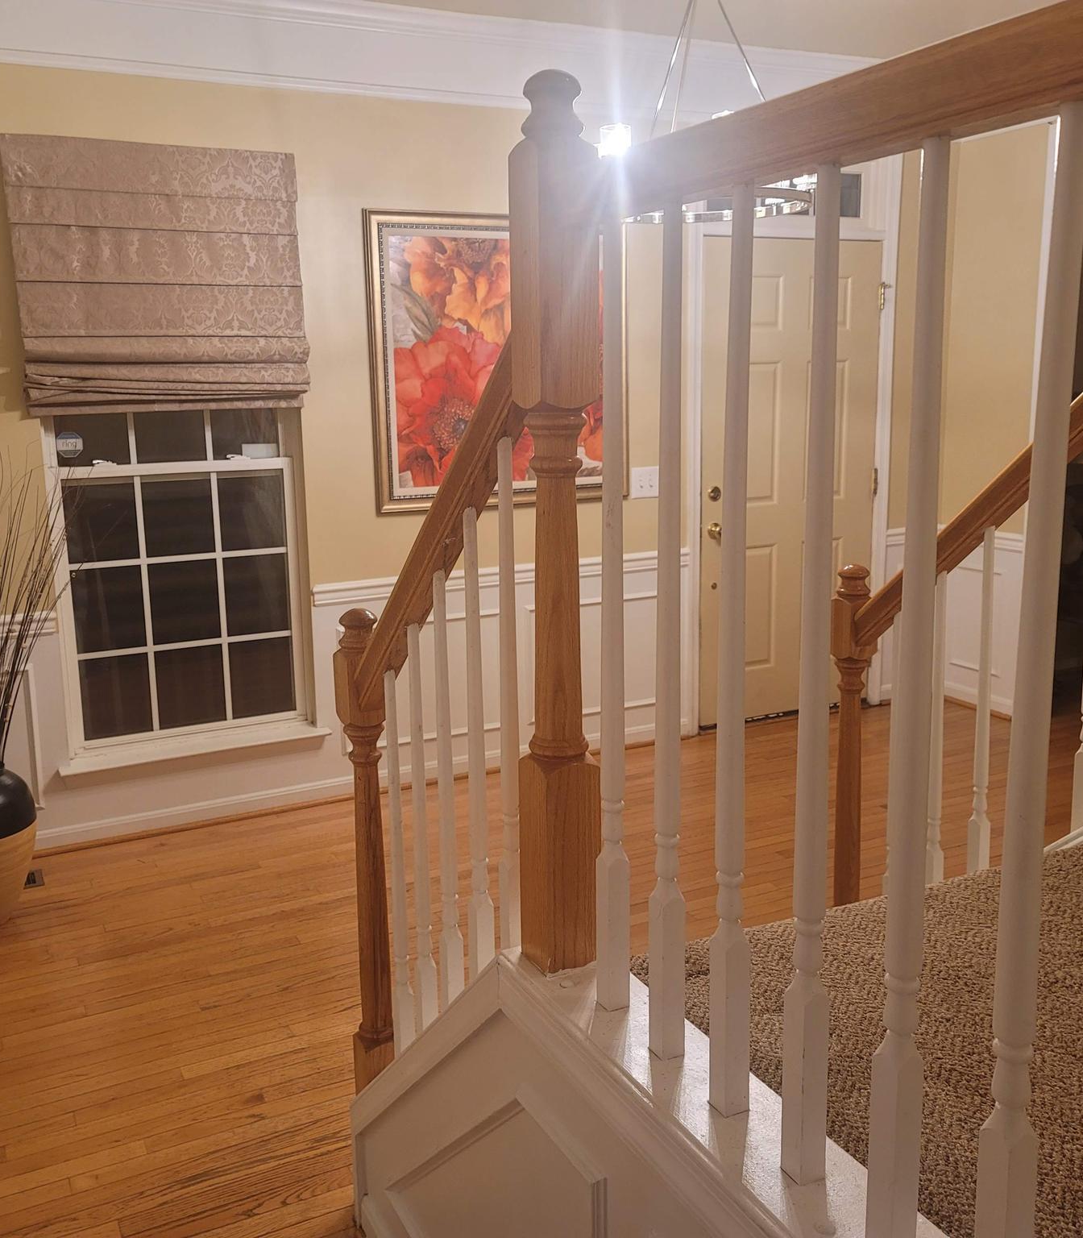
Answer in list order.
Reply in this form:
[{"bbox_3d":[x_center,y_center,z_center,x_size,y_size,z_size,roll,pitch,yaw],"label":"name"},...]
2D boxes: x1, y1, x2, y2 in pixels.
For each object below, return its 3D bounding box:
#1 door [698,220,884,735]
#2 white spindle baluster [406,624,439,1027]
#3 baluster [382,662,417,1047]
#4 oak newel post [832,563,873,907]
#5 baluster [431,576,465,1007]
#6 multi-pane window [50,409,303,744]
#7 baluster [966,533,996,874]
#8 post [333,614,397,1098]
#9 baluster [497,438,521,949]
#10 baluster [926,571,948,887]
[{"bbox_3d":[1.067,-0.571,5.125,0.935,2.030,0.050,-7,12,-27],"label":"door"},{"bbox_3d":[-0.180,0.338,1.806,0.030,0.674,0.030,-7,12,-26],"label":"white spindle baluster"},{"bbox_3d":[-0.231,0.415,1.927,0.030,0.684,0.030,-7,12,-26],"label":"baluster"},{"bbox_3d":[0.648,0.436,2.532,0.071,1.114,0.071,-7,12,-26],"label":"oak newel post"},{"bbox_3d":[-0.133,0.273,1.706,0.029,0.695,0.029,-7,12,-27],"label":"baluster"},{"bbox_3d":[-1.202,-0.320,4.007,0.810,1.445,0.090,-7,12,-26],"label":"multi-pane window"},{"bbox_3d":[0.799,0.174,2.164,0.030,0.684,0.030,-7,12,-26],"label":"baluster"},{"bbox_3d":[-0.293,0.532,2.081,0.071,1.117,0.071,-7,12,-26],"label":"post"},{"bbox_3d":[-0.039,0.124,1.489,0.029,0.695,0.029,-7,12,-27],"label":"baluster"},{"bbox_3d":[0.743,0.254,2.246,0.029,0.690,0.029,-7,12,-27],"label":"baluster"}]

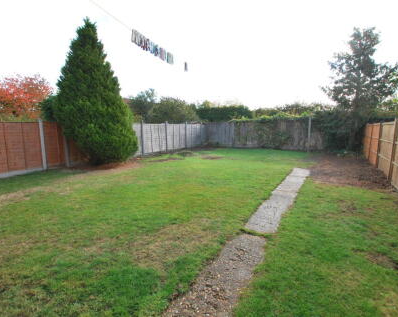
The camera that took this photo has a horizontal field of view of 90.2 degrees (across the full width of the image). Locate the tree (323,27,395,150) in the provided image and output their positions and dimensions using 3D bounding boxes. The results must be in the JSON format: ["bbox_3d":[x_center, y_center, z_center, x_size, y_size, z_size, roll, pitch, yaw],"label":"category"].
[{"bbox_3d":[9.100,-3.729,11.372,3.400,7.058,3.500,6,11,35],"label":"tree"}]

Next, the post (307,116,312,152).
[{"bbox_3d":[7.036,-1.498,12.632,0.100,2.246,0.100,6,11,35],"label":"post"}]

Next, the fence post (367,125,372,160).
[{"bbox_3d":[8.352,-0.757,9.671,0.100,1.730,0.100,6,11,35],"label":"fence post"}]

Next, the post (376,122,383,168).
[{"bbox_3d":[7.099,-0.484,7.767,0.110,1.785,0.110,6,11,35],"label":"post"}]

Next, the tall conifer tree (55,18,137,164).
[{"bbox_3d":[-4.270,-2.612,8.212,3.150,5.858,3.200,6,11,35],"label":"tall conifer tree"}]

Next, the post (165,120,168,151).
[{"bbox_3d":[-2.082,-1.371,12.752,0.100,1.984,0.100,6,11,35],"label":"post"}]

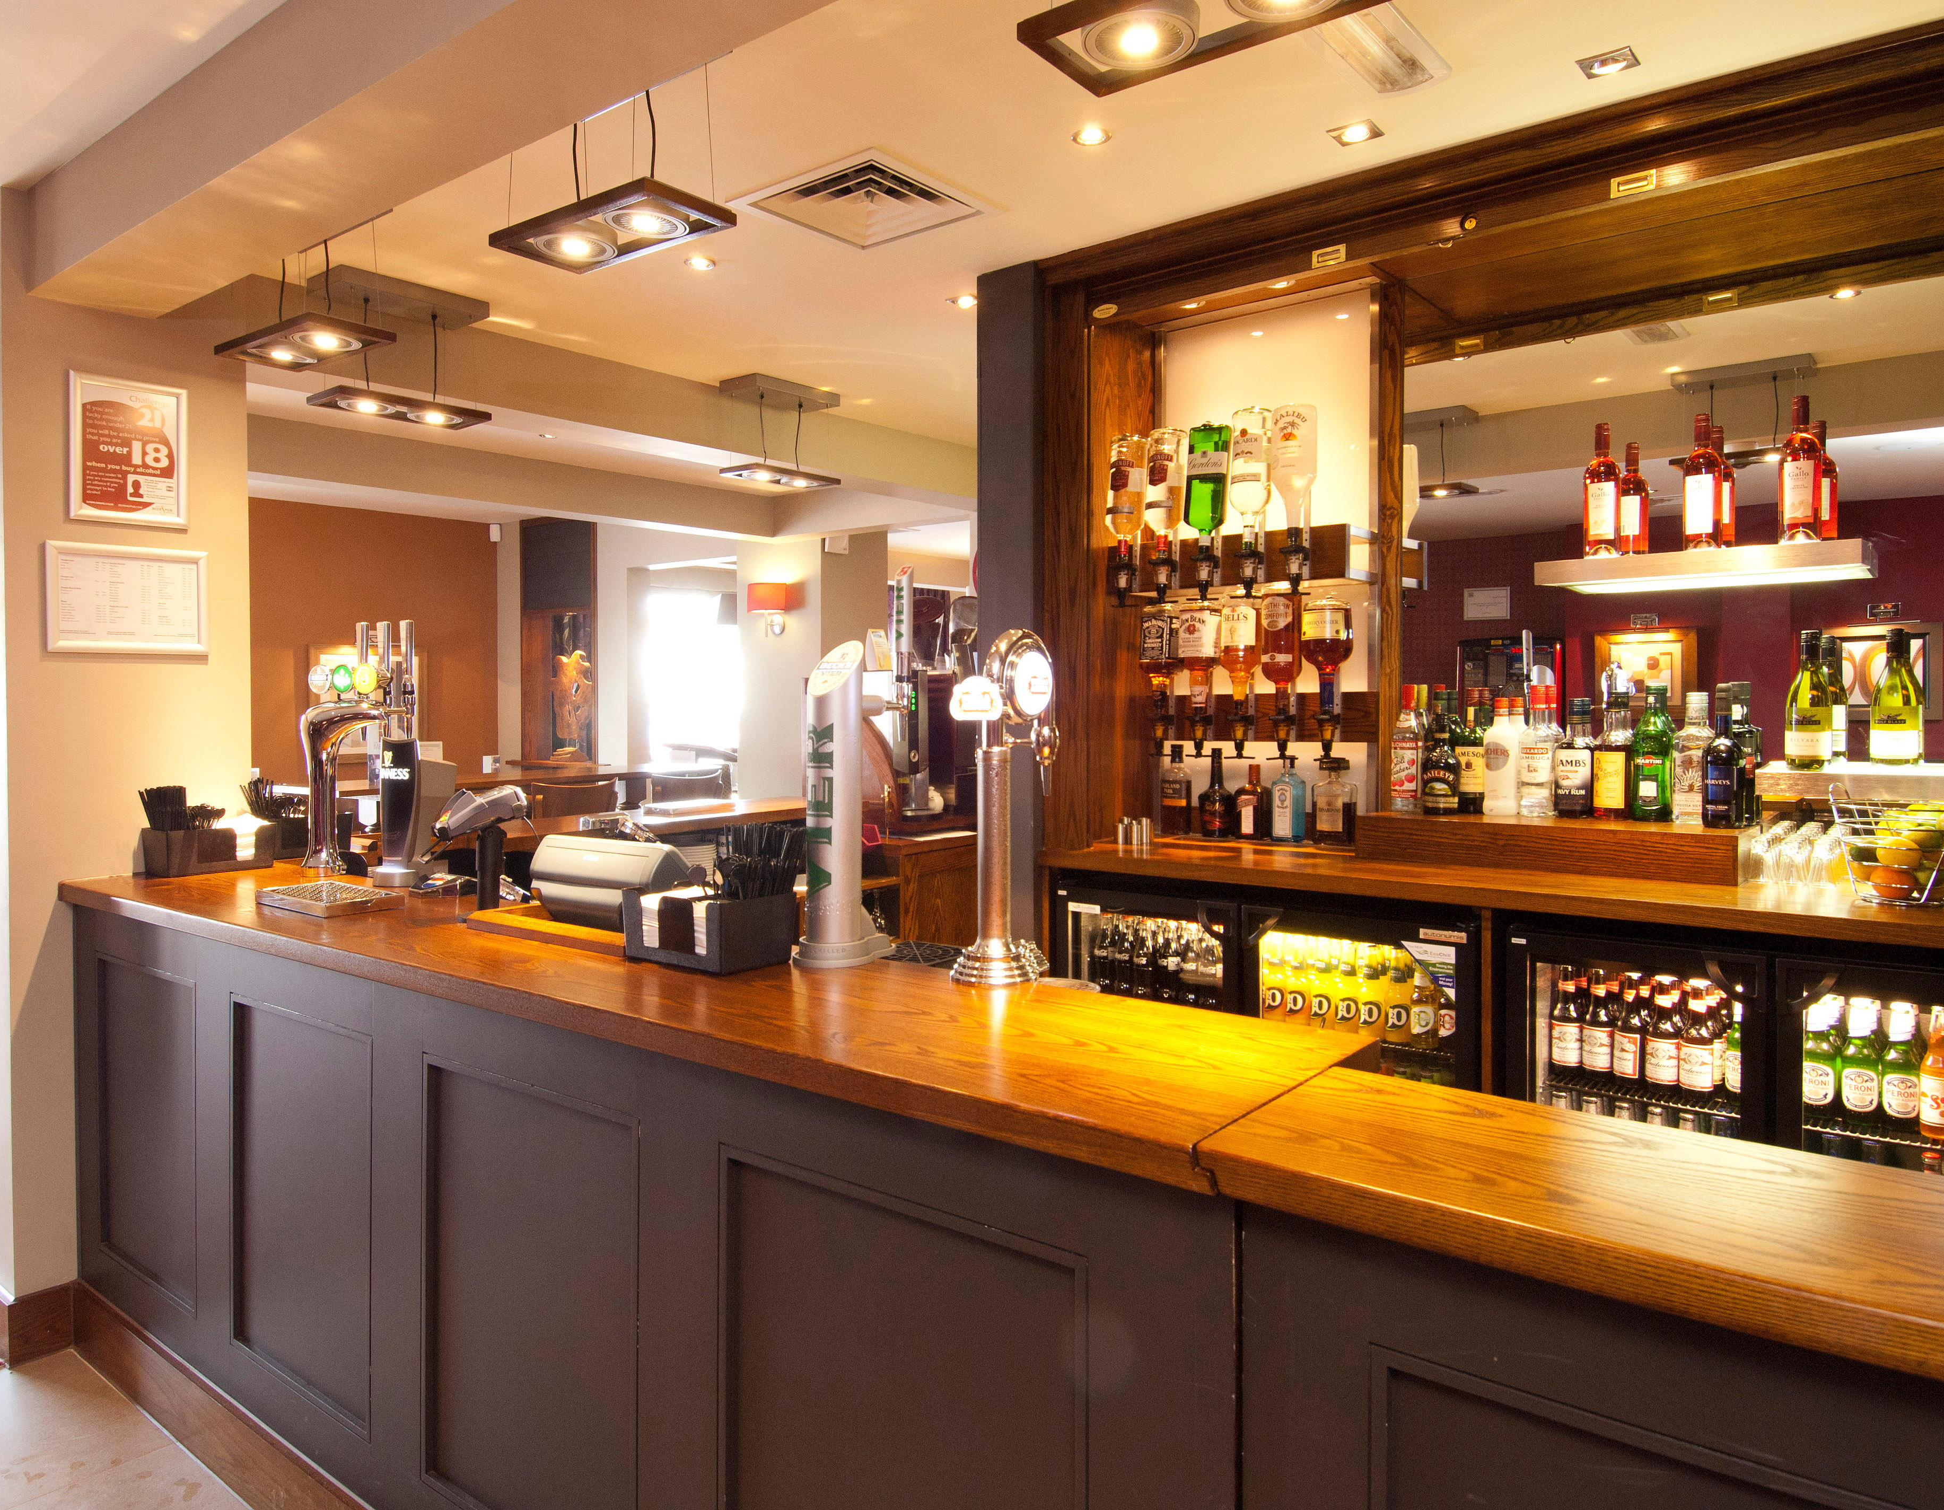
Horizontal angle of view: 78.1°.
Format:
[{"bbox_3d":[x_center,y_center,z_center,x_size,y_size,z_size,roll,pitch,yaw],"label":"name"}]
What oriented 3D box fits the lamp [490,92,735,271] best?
[{"bbox_3d":[-0.673,-1.104,2.248,0.440,0.250,0.200,1,1,34],"label":"lamp"}]

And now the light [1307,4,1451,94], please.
[{"bbox_3d":[0.689,-1.236,2.069,0.150,0.030,0.390,1,2,40],"label":"light"}]

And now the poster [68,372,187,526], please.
[{"bbox_3d":[-1.960,-0.709,2.800,0.020,0.327,0.240,1,2,39],"label":"poster"}]

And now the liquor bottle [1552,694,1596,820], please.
[{"bbox_3d":[1.421,0.006,2.816,0.082,0.280,0.074,1,2,33],"label":"liquor bottle"}]

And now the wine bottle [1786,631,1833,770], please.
[{"bbox_3d":[1.731,-0.111,2.480,0.078,0.291,0.078,1,2,37],"label":"wine bottle"}]

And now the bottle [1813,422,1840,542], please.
[{"bbox_3d":[1.896,-0.592,2.680,0.075,0.306,0.075,1,3,39],"label":"bottle"}]

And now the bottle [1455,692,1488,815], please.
[{"bbox_3d":[1.217,-0.008,2.918,0.077,0.305,0.077,1,1,37],"label":"bottle"}]

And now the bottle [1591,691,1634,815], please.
[{"bbox_3d":[1.456,0.000,2.724,0.075,0.295,0.072,1,1,37],"label":"bottle"}]

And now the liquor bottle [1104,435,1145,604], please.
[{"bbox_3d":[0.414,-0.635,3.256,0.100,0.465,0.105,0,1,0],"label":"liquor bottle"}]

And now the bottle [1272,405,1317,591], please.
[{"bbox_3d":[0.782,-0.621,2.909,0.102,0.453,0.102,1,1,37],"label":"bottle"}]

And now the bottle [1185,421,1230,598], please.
[{"bbox_3d":[0.642,-0.671,3.270,0.103,0.480,0.083,4,3,39],"label":"bottle"}]

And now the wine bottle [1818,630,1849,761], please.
[{"bbox_3d":[1.867,-0.118,2.616,0.081,0.283,0.081,1,3,39],"label":"wine bottle"}]

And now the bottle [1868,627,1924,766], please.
[{"bbox_3d":[1.850,-0.116,2.400,0.084,0.282,0.084,1,3,39],"label":"bottle"}]

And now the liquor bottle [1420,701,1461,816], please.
[{"bbox_3d":[1.129,0.009,2.883,0.085,0.278,0.082,1,1,37],"label":"liquor bottle"}]

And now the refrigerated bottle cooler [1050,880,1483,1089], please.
[{"bbox_3d":[0.790,0.787,2.970,1.000,0.890,0.520,1,2,37],"label":"refrigerated bottle cooler"}]

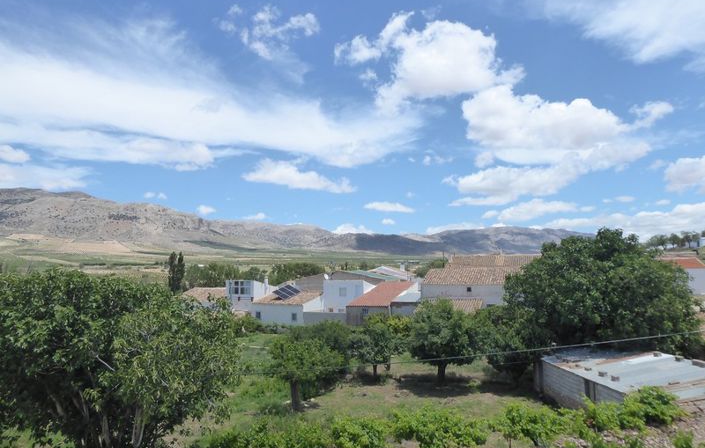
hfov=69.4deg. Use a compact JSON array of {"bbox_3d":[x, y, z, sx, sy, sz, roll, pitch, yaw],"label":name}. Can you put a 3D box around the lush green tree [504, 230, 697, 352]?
[{"bbox_3d":[17.244,5.246,35.818,12.600,9.800,11.800,0,-2,0],"label":"lush green tree"}]

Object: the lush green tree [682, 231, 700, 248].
[{"bbox_3d":[93.260,4.264,140.000,5.000,4.950,5.000,0,-2,0],"label":"lush green tree"}]

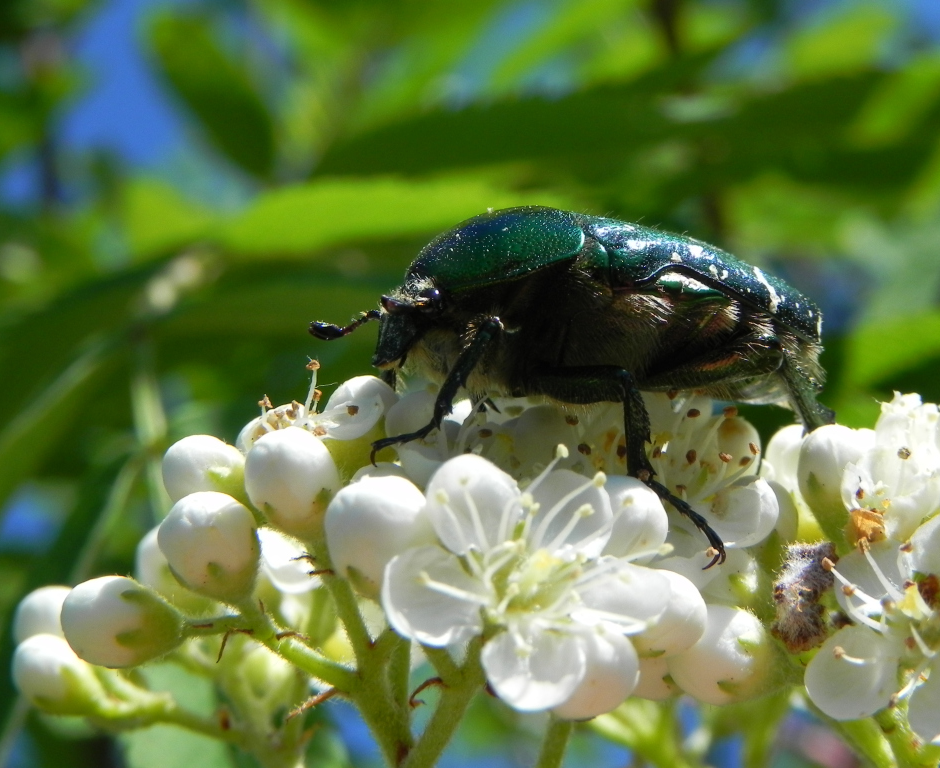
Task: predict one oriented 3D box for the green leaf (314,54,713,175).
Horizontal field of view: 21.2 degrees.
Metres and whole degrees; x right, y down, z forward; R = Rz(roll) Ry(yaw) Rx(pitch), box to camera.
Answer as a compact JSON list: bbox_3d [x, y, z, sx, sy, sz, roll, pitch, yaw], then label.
[{"bbox_3d":[0.003,-0.018,0.165,0.026,0.006,0.010,-10,0,0],"label":"green leaf"}]

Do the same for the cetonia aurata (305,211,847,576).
[{"bbox_3d":[0.004,0.000,0.102,0.020,0.014,0.013,0,0,-22],"label":"cetonia aurata"}]

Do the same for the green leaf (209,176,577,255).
[{"bbox_3d":[-0.004,-0.010,0.155,0.024,0.004,0.010,-6,0,0],"label":"green leaf"}]

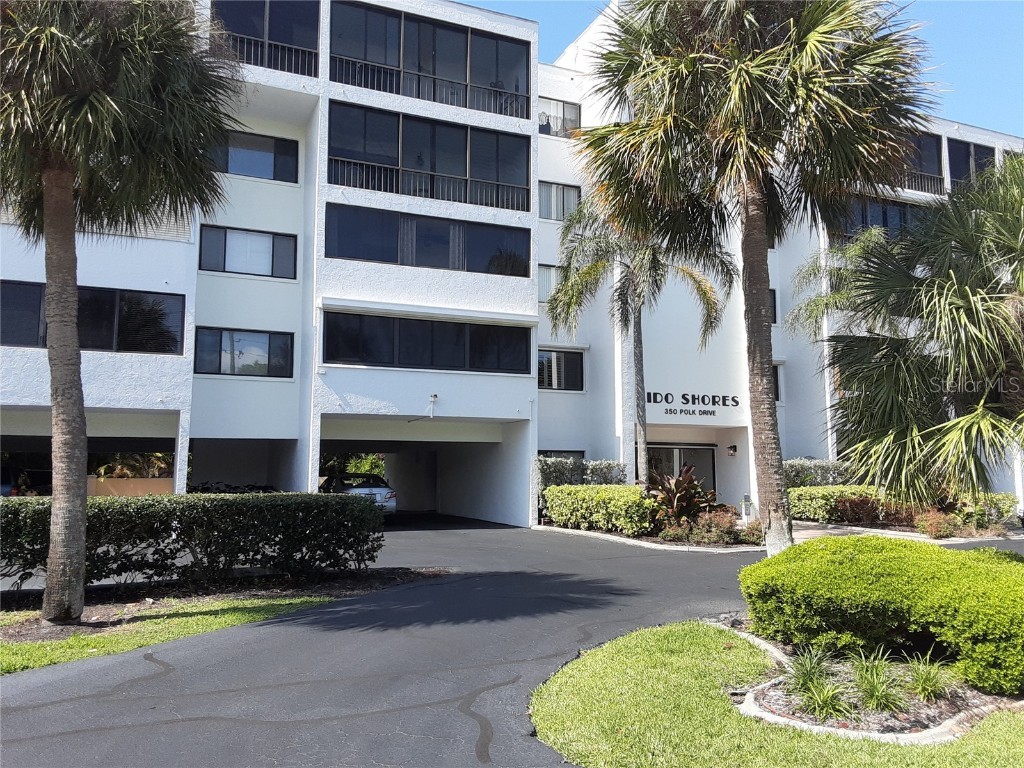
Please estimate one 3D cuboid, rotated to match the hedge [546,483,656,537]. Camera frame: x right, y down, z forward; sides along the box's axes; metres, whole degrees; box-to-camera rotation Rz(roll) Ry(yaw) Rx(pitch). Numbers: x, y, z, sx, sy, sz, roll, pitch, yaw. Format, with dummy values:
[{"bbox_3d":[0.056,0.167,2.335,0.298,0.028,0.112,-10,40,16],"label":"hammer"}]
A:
[{"bbox_3d":[2.155,3.062,19.592,1.050,1.150,4.200,3,-7,-24],"label":"hedge"}]

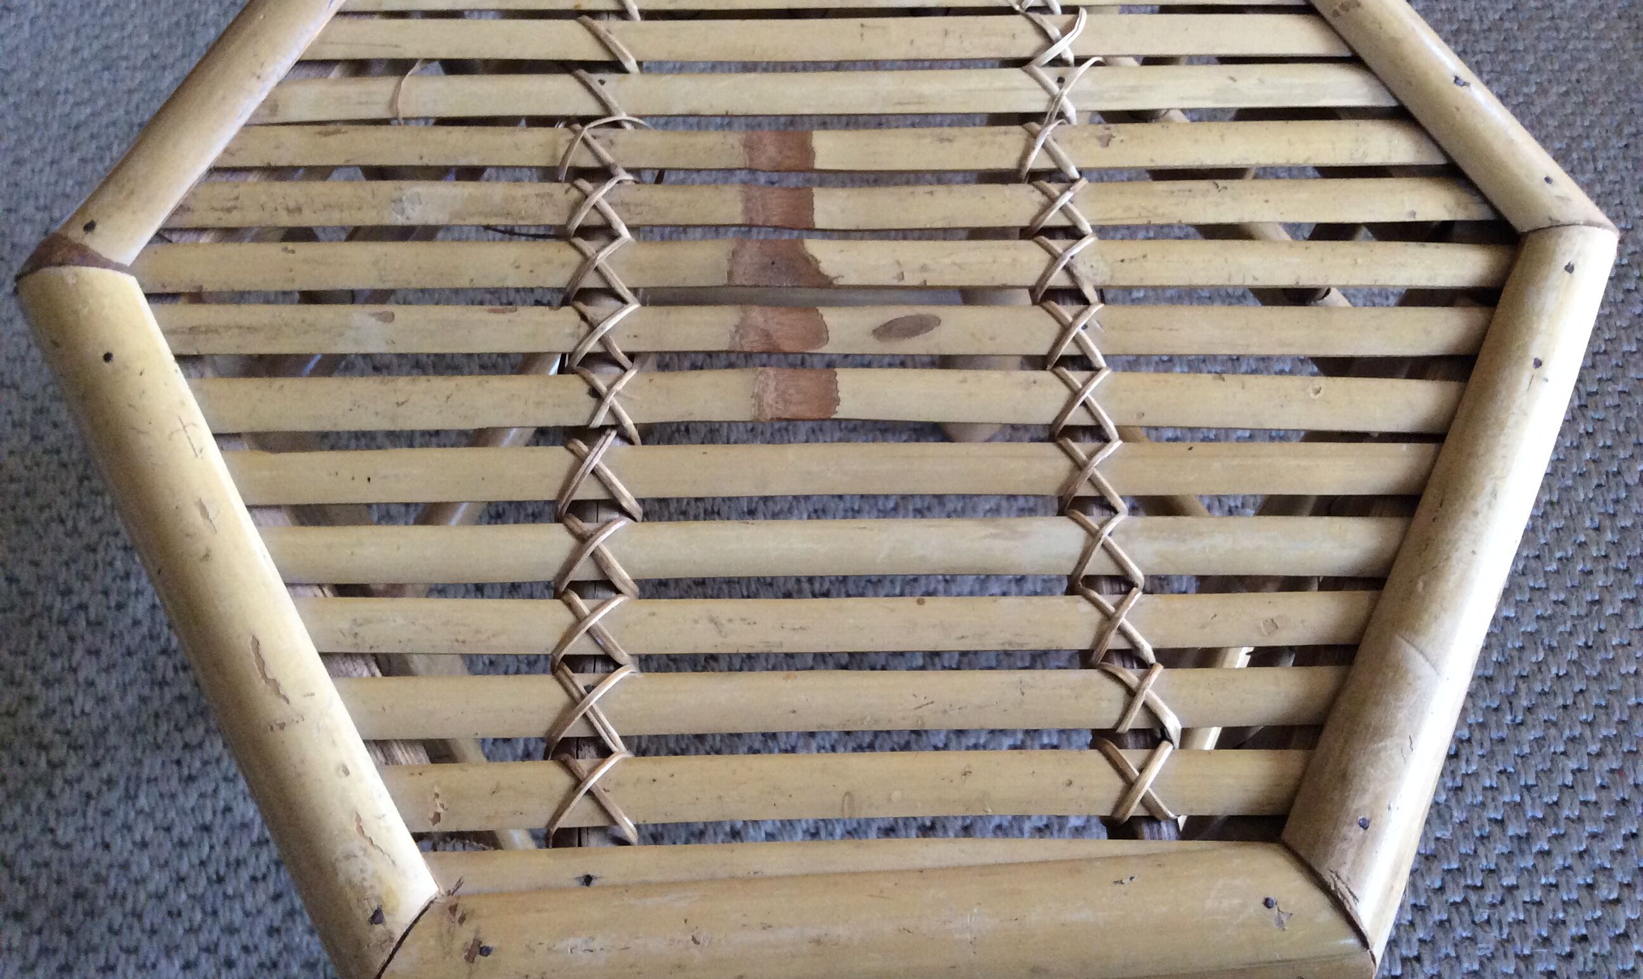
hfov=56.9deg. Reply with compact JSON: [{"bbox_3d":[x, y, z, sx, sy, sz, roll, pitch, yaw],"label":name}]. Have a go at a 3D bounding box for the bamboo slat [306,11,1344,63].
[{"bbox_3d":[0.002,-0.174,0.585,0.417,0.008,0.020,0,66,0],"label":"bamboo slat"}]

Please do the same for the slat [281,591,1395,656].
[{"bbox_3d":[0.008,0.042,0.486,0.364,0.008,0.018,0,66,0],"label":"slat"}]

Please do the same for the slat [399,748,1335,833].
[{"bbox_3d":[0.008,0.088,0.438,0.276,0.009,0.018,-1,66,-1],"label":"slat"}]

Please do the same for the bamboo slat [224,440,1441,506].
[{"bbox_3d":[0.008,-0.005,0.508,0.422,0.008,0.020,0,66,0],"label":"bamboo slat"}]

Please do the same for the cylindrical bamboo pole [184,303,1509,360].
[{"bbox_3d":[0.002,-0.055,0.530,0.488,0.008,0.019,0,66,0],"label":"cylindrical bamboo pole"}]

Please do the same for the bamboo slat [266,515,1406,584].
[{"bbox_3d":[0.007,0.020,0.496,0.392,0.008,0.020,0,66,0],"label":"bamboo slat"}]

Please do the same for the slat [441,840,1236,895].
[{"bbox_3d":[0.010,0.117,0.452,0.275,0.008,0.020,-1,66,-1],"label":"slat"}]

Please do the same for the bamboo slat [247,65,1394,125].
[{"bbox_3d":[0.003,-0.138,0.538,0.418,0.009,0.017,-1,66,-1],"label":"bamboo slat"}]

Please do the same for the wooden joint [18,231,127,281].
[{"bbox_3d":[-0.264,-0.082,0.537,0.041,0.022,0.015,-1,66,-1],"label":"wooden joint"}]

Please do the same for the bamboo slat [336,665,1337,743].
[{"bbox_3d":[0.007,0.064,0.449,0.309,0.009,0.018,-1,66,-1],"label":"bamboo slat"}]

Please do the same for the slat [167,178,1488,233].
[{"bbox_3d":[0.005,-0.096,0.520,0.465,0.009,0.017,0,66,-1],"label":"slat"}]

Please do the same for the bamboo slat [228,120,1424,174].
[{"bbox_3d":[0.004,-0.118,0.530,0.439,0.009,0.016,0,66,-1],"label":"bamboo slat"}]

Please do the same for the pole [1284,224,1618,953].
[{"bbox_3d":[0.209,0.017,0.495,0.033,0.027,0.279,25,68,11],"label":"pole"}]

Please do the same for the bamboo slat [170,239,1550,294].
[{"bbox_3d":[0.003,-0.072,0.509,0.474,0.009,0.018,0,66,-1],"label":"bamboo slat"}]

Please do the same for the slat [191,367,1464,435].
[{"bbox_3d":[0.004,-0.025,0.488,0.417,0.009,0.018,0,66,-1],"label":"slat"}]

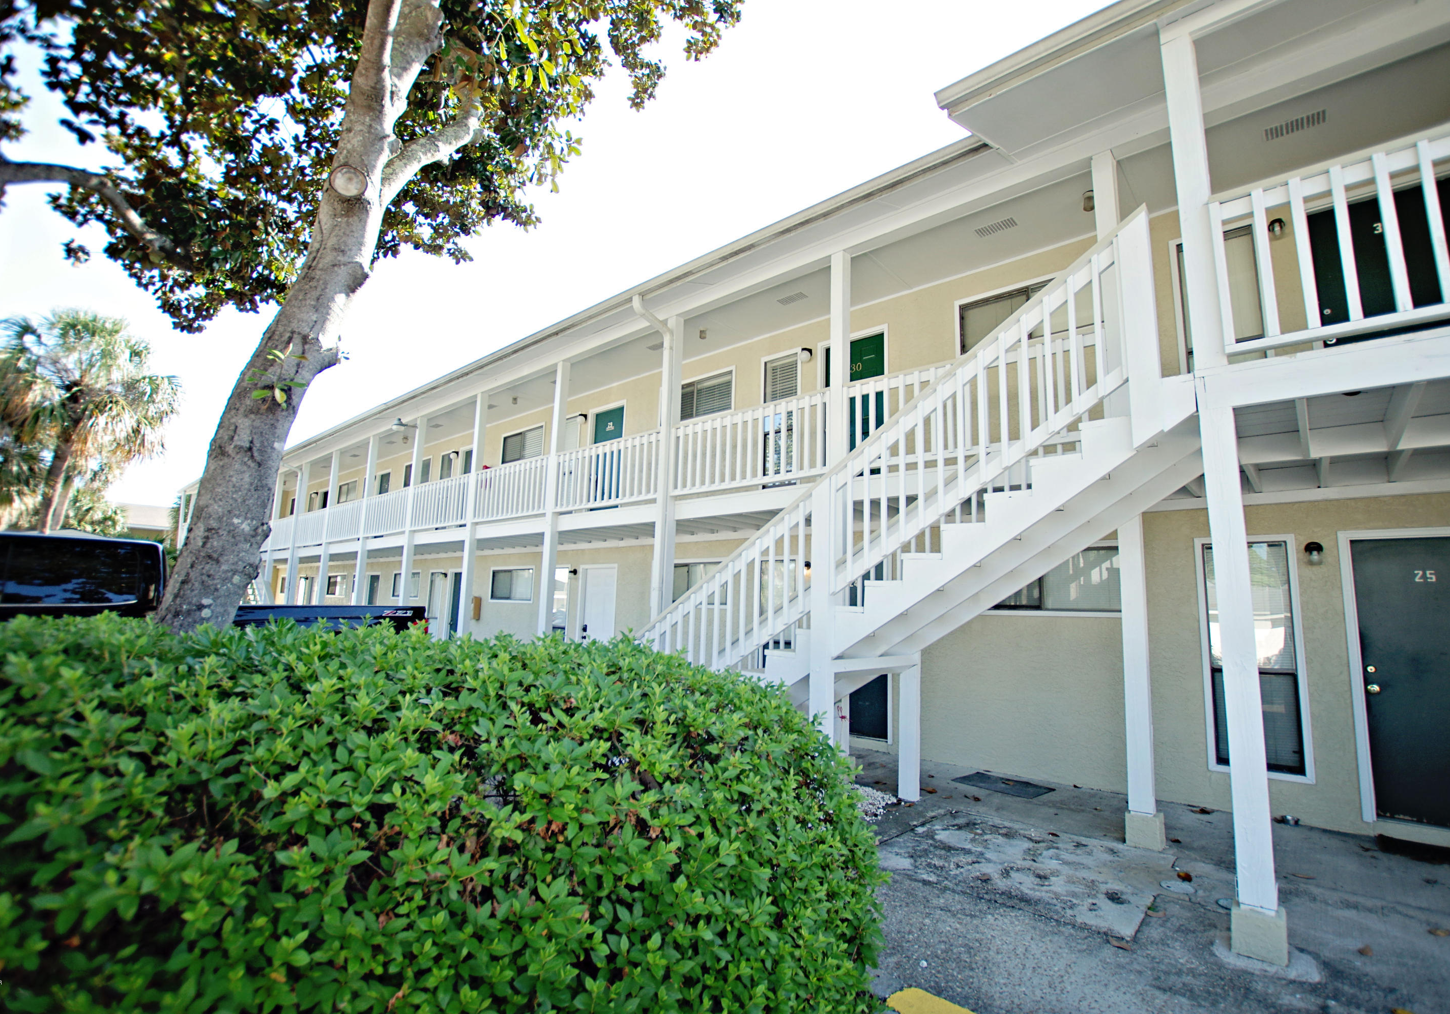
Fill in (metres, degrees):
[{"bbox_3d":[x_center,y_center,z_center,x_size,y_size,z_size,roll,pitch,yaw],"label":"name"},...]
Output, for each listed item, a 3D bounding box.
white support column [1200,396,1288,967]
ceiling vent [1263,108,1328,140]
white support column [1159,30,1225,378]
[{"bbox_3d":[2.543,0.760,3.155,0.195,2.681,0.195,-6,-11,41],"label":"white support column"},{"bbox_3d":[4.368,-2.913,4.867,0.380,0.025,0.170,-6,-11,41],"label":"ceiling vent"},{"bbox_3d":[2.609,-1.733,3.537,0.140,2.079,0.140,-6,-11,41],"label":"white support column"}]

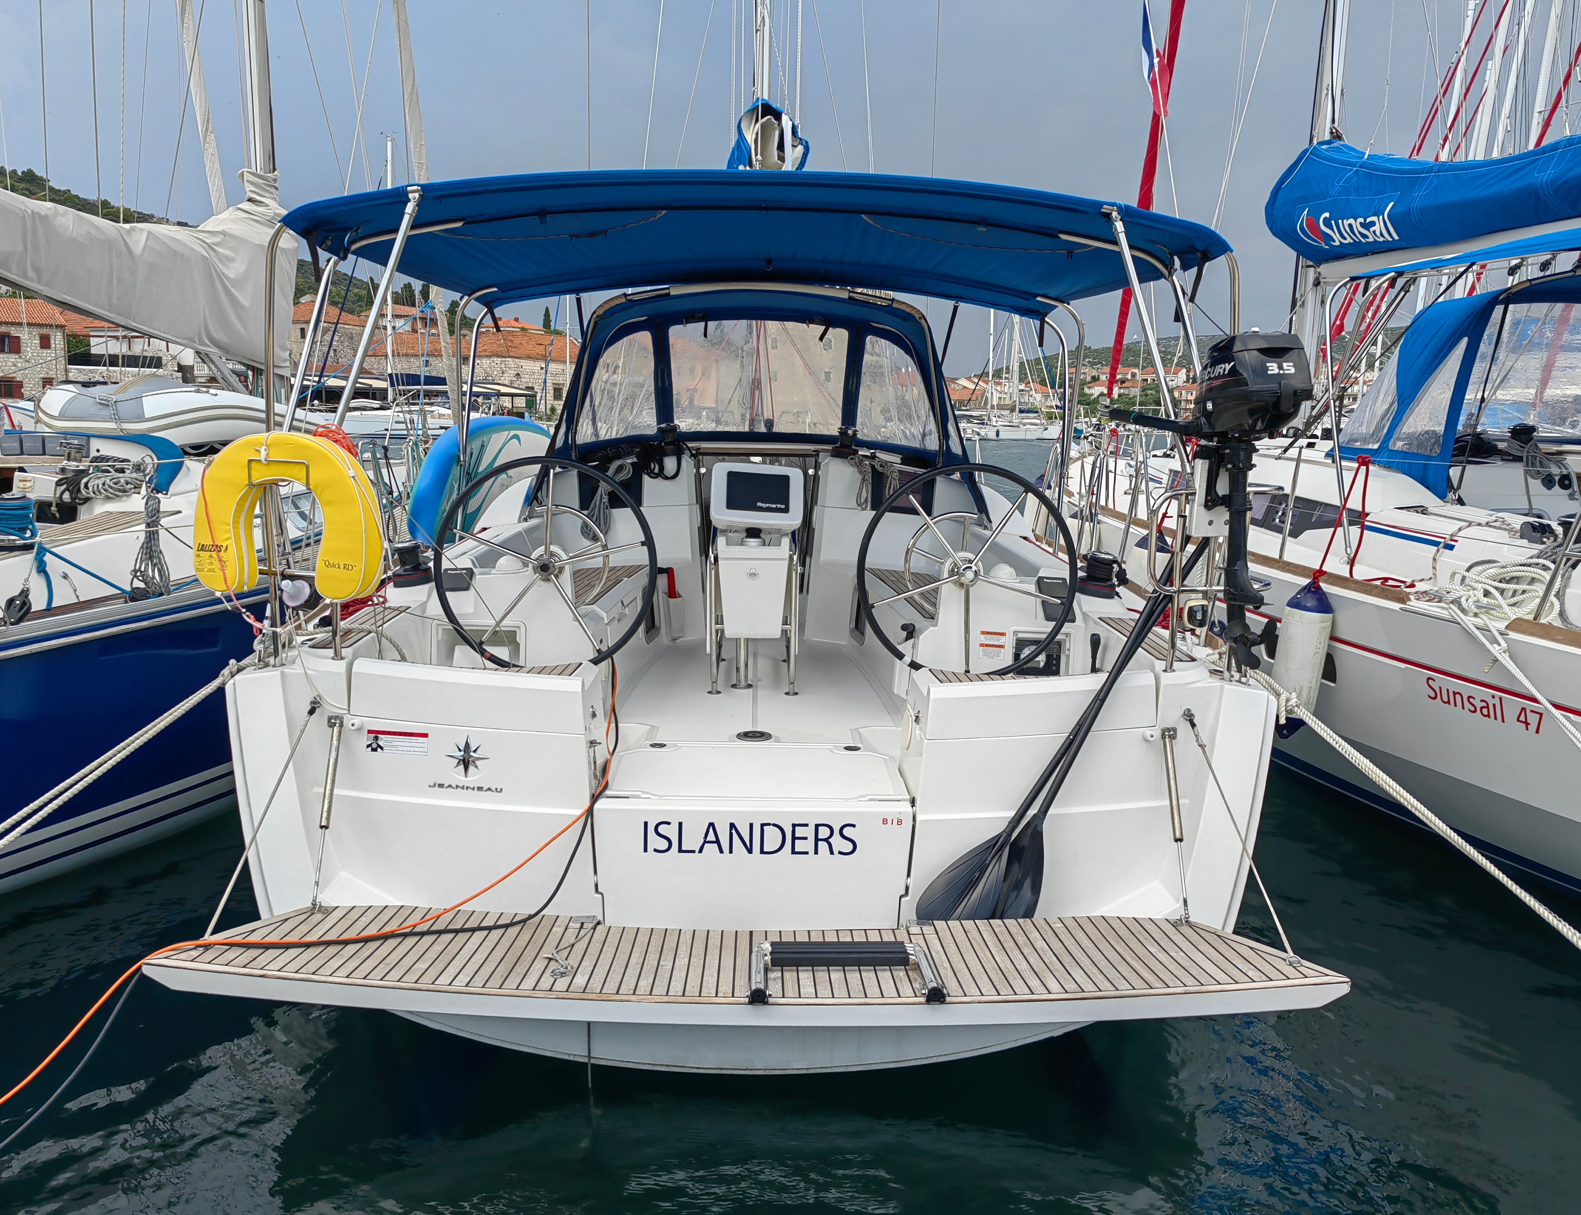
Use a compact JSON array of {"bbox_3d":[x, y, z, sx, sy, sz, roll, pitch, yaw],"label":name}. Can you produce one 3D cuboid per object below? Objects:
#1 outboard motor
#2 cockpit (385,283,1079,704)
[{"bbox_3d":[1.268,-0.330,3.847,0.330,1.000,0.700,-3,9,-24],"label":"outboard motor"},{"bbox_3d":[-0.196,-0.532,5.426,2.500,1.750,2.650,1,8,-2],"label":"cockpit"}]

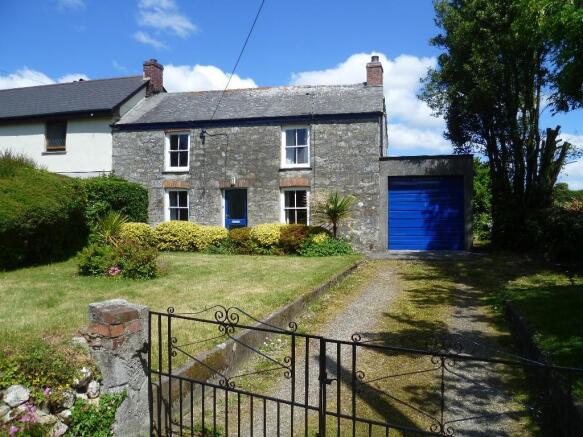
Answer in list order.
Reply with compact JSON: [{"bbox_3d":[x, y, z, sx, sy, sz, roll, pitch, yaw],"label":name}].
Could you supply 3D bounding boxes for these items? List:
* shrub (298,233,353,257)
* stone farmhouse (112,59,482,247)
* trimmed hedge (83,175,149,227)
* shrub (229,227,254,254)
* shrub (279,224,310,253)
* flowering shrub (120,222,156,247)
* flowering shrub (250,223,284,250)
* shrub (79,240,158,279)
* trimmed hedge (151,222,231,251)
[{"bbox_3d":[1.031,0.735,14.331,1.500,0.680,1.000,1,2,16],"label":"shrub"},{"bbox_3d":[0.212,-2.501,18.595,12.508,6.878,6.000,1,2,16],"label":"stone farmhouse"},{"bbox_3d":[-5.935,-0.176,15.902,2.200,2.400,1.500,1,2,16],"label":"trimmed hedge"},{"bbox_3d":[-1.591,0.652,15.028,0.750,0.800,0.750,1,2,16],"label":"shrub"},{"bbox_3d":[0.094,0.624,14.827,0.950,0.870,0.900,0,2,0],"label":"shrub"},{"bbox_3d":[-5.357,0.558,16.426,1.200,0.900,1.000,1,2,16],"label":"flowering shrub"},{"bbox_3d":[-0.801,0.624,15.128,1.050,0.850,0.900,1,2,16],"label":"flowering shrub"},{"bbox_3d":[-3.838,0.824,10.431,1.600,0.750,1.200,1,2,16],"label":"shrub"},{"bbox_3d":[-3.406,0.564,15.926,2.450,0.920,1.000,1,2,16],"label":"trimmed hedge"}]

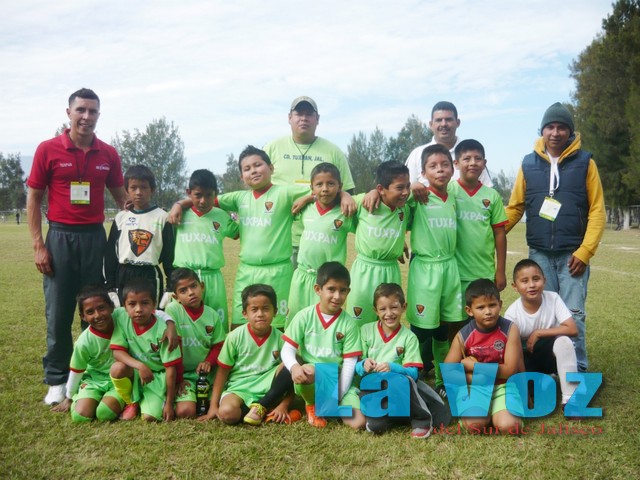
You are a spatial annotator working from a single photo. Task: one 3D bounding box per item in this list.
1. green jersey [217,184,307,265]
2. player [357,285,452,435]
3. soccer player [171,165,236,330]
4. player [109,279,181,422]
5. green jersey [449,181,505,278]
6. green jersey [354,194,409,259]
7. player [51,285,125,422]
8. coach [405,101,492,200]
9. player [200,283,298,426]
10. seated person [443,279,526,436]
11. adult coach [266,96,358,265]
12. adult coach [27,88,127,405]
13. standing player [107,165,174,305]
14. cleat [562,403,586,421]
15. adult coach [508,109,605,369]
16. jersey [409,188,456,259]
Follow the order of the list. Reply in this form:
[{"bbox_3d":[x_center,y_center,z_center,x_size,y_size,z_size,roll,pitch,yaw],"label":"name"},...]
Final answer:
[{"bbox_3d":[-0.323,-0.083,3.490,0.530,0.460,0.280,0,2,10],"label":"green jersey"},{"bbox_3d":[0.423,0.566,3.094,0.440,0.690,0.500,0,2,6],"label":"player"},{"bbox_3d":[-0.647,0.231,3.450,0.420,1.270,0.280,0,2,-9],"label":"soccer player"},{"bbox_3d":[-0.947,0.549,3.294,0.380,0.710,0.480,0,2,-10],"label":"player"},{"bbox_3d":[0.846,-0.054,3.500,0.460,0.580,0.260,0,2,8],"label":"green jersey"},{"bbox_3d":[0.358,-0.076,3.440,0.380,0.400,0.250,0,2,-12],"label":"green jersey"},{"bbox_3d":[-1.228,0.569,3.294,0.450,0.670,0.500,-1,2,-18],"label":"player"},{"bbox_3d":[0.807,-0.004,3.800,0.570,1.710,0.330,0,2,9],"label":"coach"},{"bbox_3d":[-0.373,0.571,3.224,0.500,0.670,0.500,0,2,-10],"label":"player"},{"bbox_3d":[0.819,0.534,3.020,0.420,0.700,0.520,0,2,12],"label":"seated person"},{"bbox_3d":[-0.095,-0.013,3.852,0.620,1.790,0.360,0,2,-2],"label":"adult coach"},{"bbox_3d":[-1.365,0.023,3.433,0.580,1.750,0.360,-1,2,-25],"label":"adult coach"},{"bbox_3d":[-1.051,0.228,3.551,0.410,1.330,0.270,-1,2,-15],"label":"standing player"},{"bbox_3d":[1.268,0.841,3.040,0.090,0.085,0.220,1,2,13],"label":"cleat"},{"bbox_3d":[1.418,0.005,3.720,0.620,1.700,0.340,1,3,23],"label":"adult coach"},{"bbox_3d":[0.655,-0.091,3.519,0.340,0.420,0.220,0,2,-10],"label":"jersey"}]

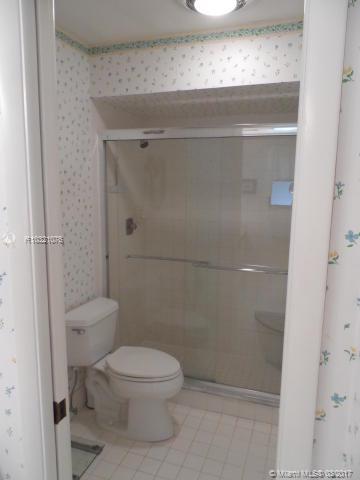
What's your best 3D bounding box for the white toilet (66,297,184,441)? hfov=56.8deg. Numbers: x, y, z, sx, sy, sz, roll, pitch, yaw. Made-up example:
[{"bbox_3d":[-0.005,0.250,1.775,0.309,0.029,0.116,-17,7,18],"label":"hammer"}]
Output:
[{"bbox_3d":[-0.315,0.837,2.192,0.745,0.720,0.480,4,9,18],"label":"white toilet"}]

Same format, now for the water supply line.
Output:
[{"bbox_3d":[-0.675,0.954,2.110,0.060,0.300,0.060,4,9,18],"label":"water supply line"}]

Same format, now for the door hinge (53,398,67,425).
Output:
[{"bbox_3d":[-0.368,0.526,1.020,0.020,0.065,0.045,4,9,18],"label":"door hinge"}]

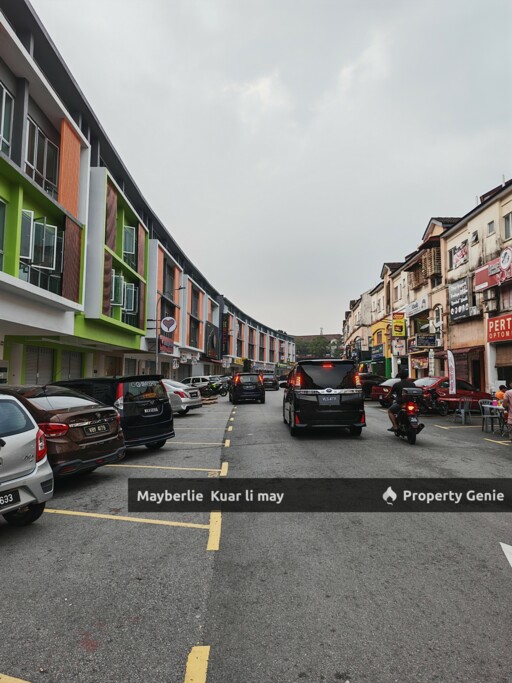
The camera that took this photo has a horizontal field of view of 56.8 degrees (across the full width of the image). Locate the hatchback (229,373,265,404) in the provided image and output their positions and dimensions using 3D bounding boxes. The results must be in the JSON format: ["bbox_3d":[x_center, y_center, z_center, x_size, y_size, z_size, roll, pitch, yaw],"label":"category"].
[{"bbox_3d":[-0.560,2.801,27.800,1.810,1.670,4.500,1,-5,-5],"label":"hatchback"}]

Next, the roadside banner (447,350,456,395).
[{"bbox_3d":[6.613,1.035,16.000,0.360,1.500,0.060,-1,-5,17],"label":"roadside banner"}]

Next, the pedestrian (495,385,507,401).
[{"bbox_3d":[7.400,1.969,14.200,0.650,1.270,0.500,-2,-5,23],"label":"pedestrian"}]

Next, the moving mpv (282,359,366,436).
[{"bbox_3d":[1.760,1.587,13.850,1.840,1.890,4.900,0,-5,0],"label":"moving mpv"}]

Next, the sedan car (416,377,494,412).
[{"bbox_3d":[8.030,2.246,19.400,4.400,1.480,1.730,2,-5,-25],"label":"sedan car"}]

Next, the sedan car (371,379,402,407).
[{"bbox_3d":[8.300,2.773,25.000,4.350,1.480,1.720,2,-5,-20],"label":"sedan car"}]

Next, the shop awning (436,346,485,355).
[{"bbox_3d":[10.500,0.495,24.600,0.850,0.380,4.500,1,-5,-6],"label":"shop awning"}]

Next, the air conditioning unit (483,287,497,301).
[{"bbox_3d":[10.500,-2.135,21.300,0.300,0.570,0.770,1,-5,-6],"label":"air conditioning unit"}]

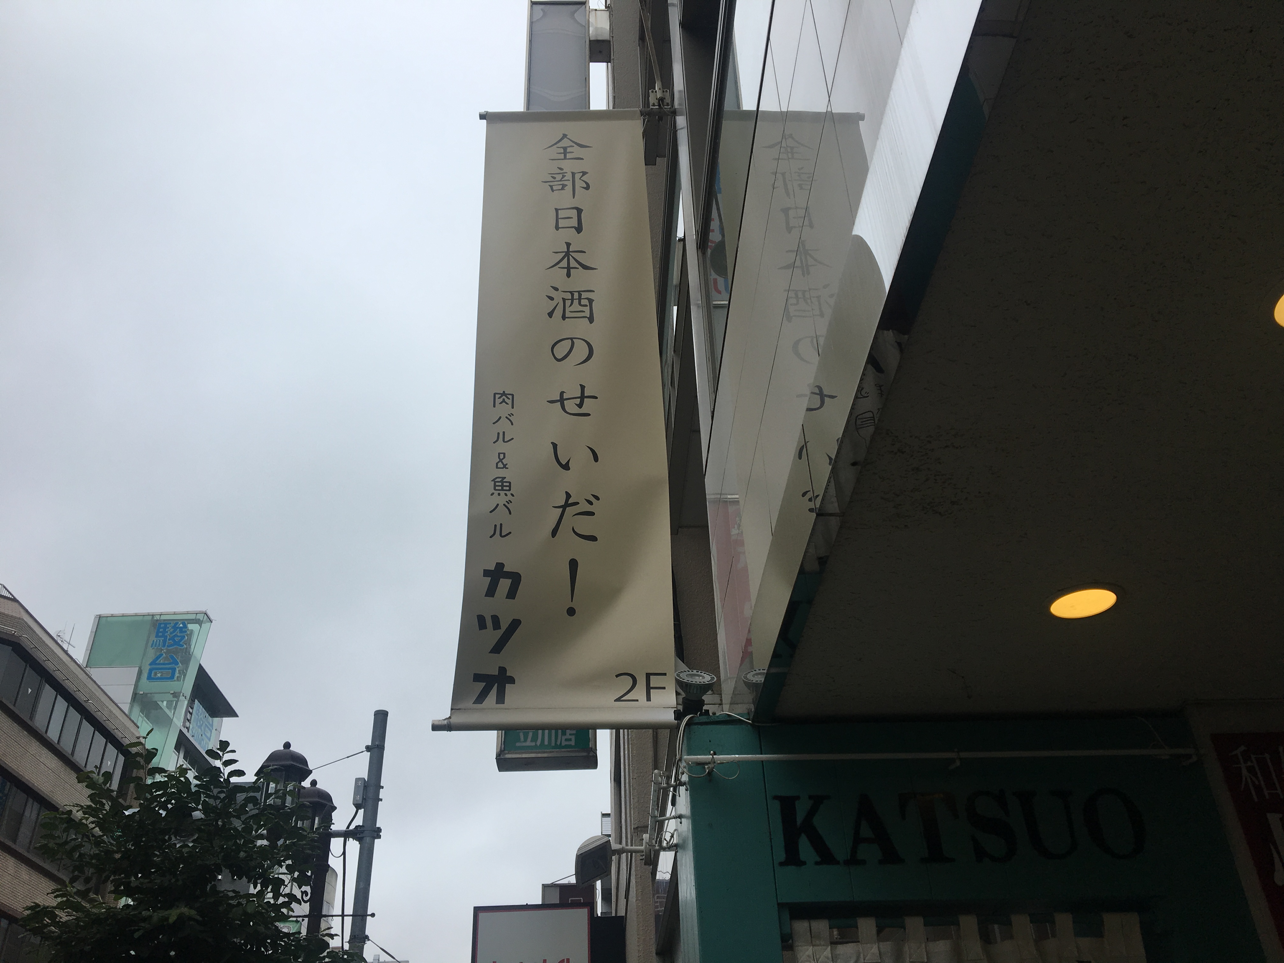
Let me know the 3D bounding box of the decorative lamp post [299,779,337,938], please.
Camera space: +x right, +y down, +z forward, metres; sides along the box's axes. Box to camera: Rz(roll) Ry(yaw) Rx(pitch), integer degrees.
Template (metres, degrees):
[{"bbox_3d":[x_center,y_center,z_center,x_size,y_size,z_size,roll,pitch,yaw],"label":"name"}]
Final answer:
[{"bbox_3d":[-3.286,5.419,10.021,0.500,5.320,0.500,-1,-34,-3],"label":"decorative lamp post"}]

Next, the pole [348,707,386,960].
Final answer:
[{"bbox_3d":[-3.278,5.897,12.199,0.190,6.940,0.190,-1,-34,-3],"label":"pole"}]

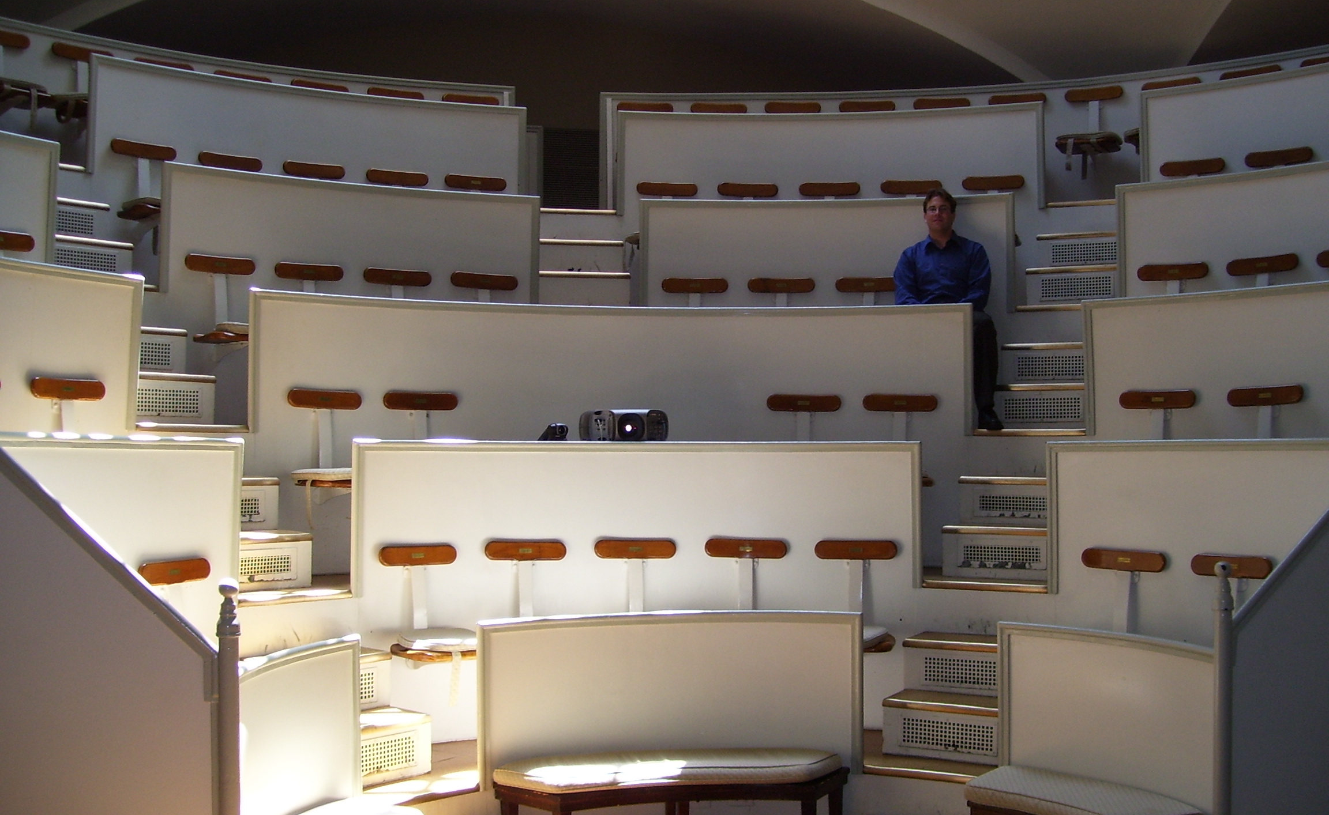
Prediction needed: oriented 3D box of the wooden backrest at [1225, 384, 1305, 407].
[{"bbox_3d":[2.748,-0.053,6.316,0.369,0.096,0.045,-2,-3,44],"label":"wooden backrest"}]

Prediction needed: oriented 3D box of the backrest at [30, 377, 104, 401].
[{"bbox_3d":[-2.304,-0.070,5.344,0.038,0.085,0.352,-2,-3,35],"label":"backrest"}]

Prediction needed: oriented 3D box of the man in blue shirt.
[{"bbox_3d":[1.486,-0.537,7.228,0.545,1.333,0.768,0,-2,10],"label":"man in blue shirt"}]

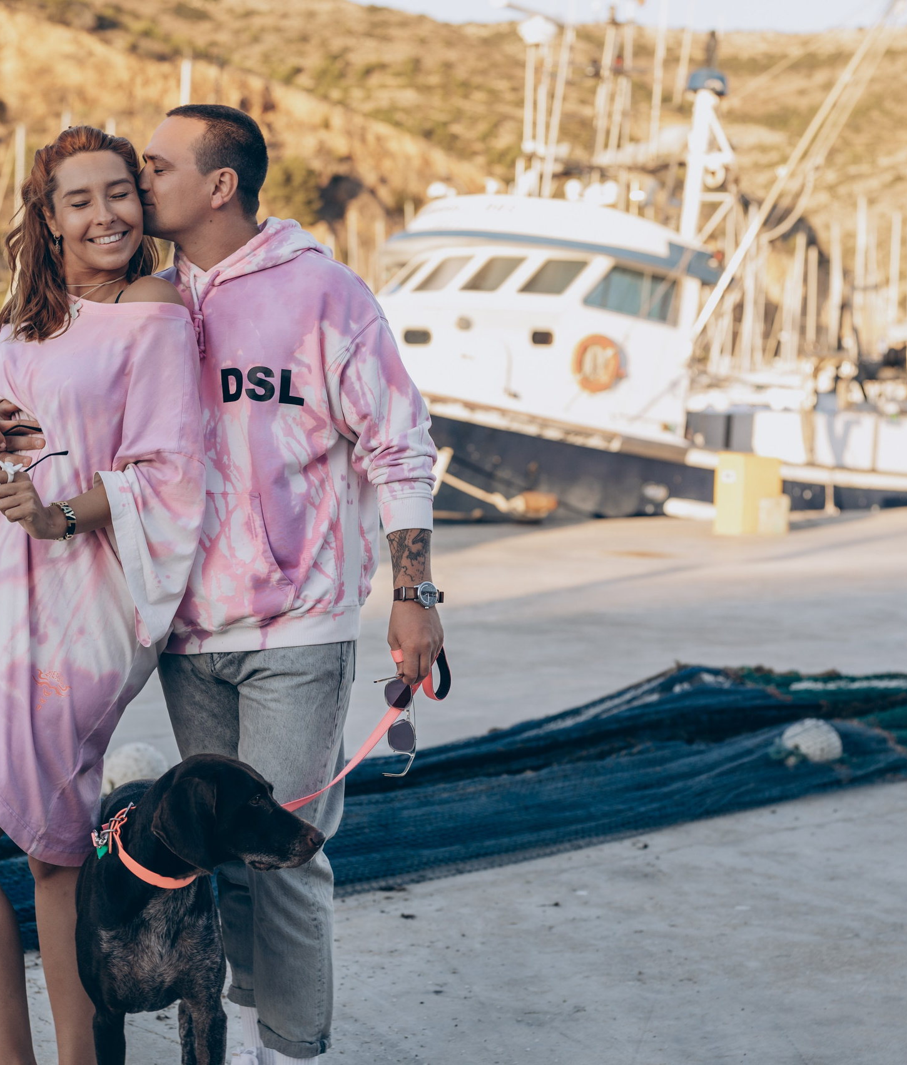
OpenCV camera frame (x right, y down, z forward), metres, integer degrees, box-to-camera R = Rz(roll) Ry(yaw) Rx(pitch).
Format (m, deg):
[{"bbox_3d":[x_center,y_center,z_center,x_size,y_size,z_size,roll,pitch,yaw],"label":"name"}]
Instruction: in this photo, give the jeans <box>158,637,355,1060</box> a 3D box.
[{"bbox_3d":[-0.334,0.510,3.910,0.410,0.790,0.310,4,5,33],"label":"jeans"}]

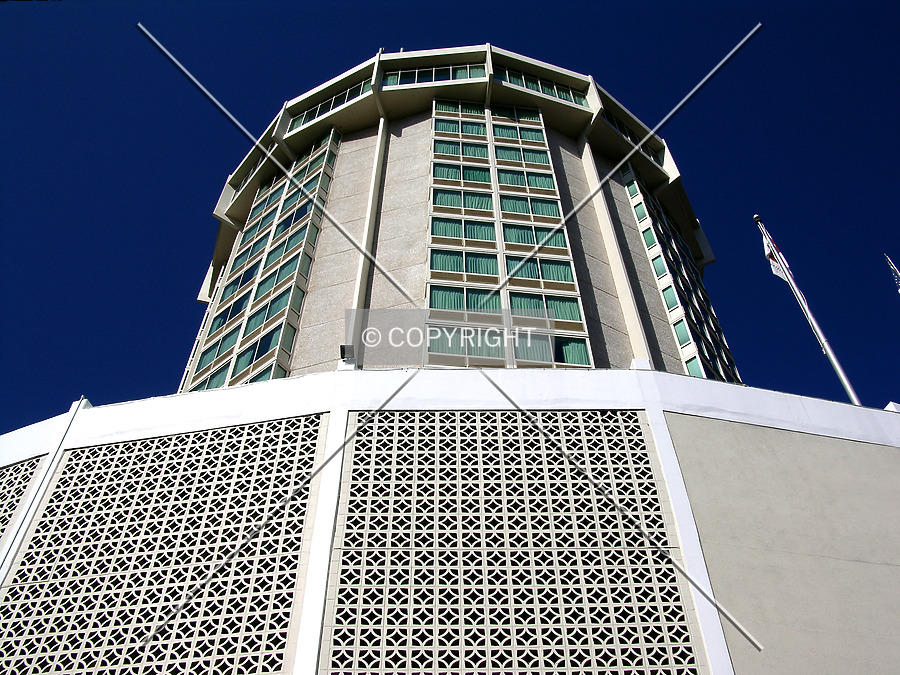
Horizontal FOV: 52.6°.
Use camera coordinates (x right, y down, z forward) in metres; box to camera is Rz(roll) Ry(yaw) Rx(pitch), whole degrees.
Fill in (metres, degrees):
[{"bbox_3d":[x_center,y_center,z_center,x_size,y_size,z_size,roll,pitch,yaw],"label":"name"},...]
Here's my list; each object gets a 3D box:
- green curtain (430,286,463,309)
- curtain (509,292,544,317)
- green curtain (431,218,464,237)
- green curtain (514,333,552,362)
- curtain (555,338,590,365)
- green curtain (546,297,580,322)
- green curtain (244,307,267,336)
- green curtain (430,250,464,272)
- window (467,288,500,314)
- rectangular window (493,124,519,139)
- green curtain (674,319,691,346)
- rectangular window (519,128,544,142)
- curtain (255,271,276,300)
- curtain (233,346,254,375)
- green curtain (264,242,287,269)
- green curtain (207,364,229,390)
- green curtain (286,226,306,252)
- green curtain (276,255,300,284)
[{"bbox_3d":[-0.081,-1.483,34.616,1.285,1.485,0.100,5,-54,-4],"label":"green curtain"},{"bbox_3d":[2.964,-1.172,34.854,1.283,1.485,0.120,5,-54,-4],"label":"curtain"},{"bbox_3d":[-0.104,-4.577,38.878,1.219,1.589,0.120,5,-54,-4],"label":"green curtain"},{"bbox_3d":[2.969,0.415,32.719,1.283,1.485,0.120,5,-54,-4],"label":"green curtain"},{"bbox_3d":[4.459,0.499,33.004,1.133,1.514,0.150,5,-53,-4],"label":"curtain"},{"bbox_3d":[4.343,-1.125,34.893,1.235,1.485,0.100,5,-54,-4],"label":"green curtain"},{"bbox_3d":[-8.158,-0.590,38.489,1.214,1.589,0.120,-33,-60,22],"label":"green curtain"},{"bbox_3d":[-0.090,-3.104,36.971,1.361,1.594,0.120,5,-53,-4],"label":"green curtain"},{"bbox_3d":[1.315,-1.370,34.703,1.299,1.485,0.100,5,-54,-4],"label":"window"},{"bbox_3d":[2.966,-10.845,47.919,1.361,1.594,0.120,5,-53,-4],"label":"rectangular window"},{"bbox_3d":[10.037,-0.190,39.159,0.512,1.594,0.120,-32,-60,22],"label":"green curtain"},{"bbox_3d":[4.340,-10.715,48.043,1.321,1.514,0.150,5,-53,-4],"label":"rectangular window"},{"bbox_3d":[-8.209,-2.287,40.932,1.321,1.514,0.150,-34,-60,22],"label":"curtain"},{"bbox_3d":[-8.154,0.998,36.342,1.214,1.589,0.120,-33,-60,22],"label":"curtain"},{"bbox_3d":[-8.130,-3.825,42.798,1.283,1.485,0.120,-33,-60,22],"label":"green curtain"},{"bbox_3d":[-9.425,1.815,36.944,1.294,1.589,0.120,-33,-60,22],"label":"green curtain"},{"bbox_3d":[-7.110,-4.444,42.282,1.179,1.589,0.120,-33,-60,22],"label":"green curtain"},{"bbox_3d":[-7.105,-2.857,40.135,1.179,1.589,0.120,-33,-60,22],"label":"green curtain"}]

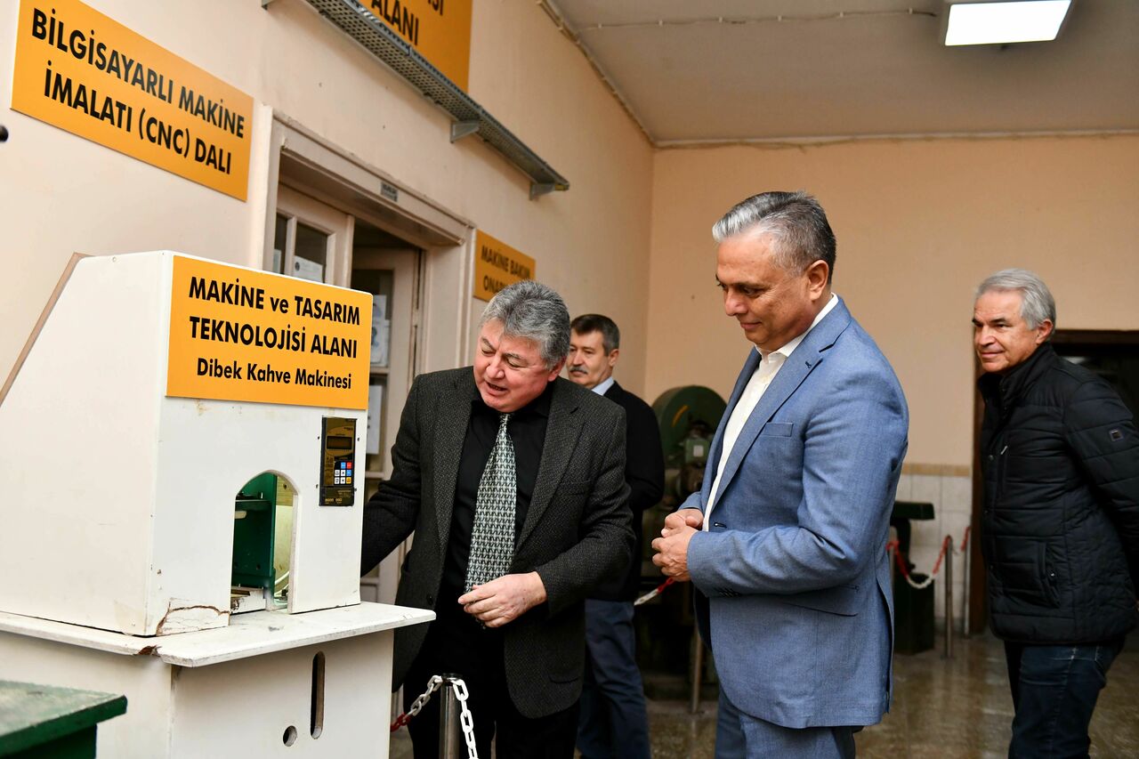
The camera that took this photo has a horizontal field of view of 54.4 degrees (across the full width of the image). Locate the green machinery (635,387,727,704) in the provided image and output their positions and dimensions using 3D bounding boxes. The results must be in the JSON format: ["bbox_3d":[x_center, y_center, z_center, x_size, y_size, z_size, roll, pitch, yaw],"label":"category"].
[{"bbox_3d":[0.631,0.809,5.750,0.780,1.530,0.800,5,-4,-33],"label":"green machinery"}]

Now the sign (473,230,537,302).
[{"bbox_3d":[-0.300,-0.505,5.473,0.020,0.313,0.900,2,-3,16],"label":"sign"}]

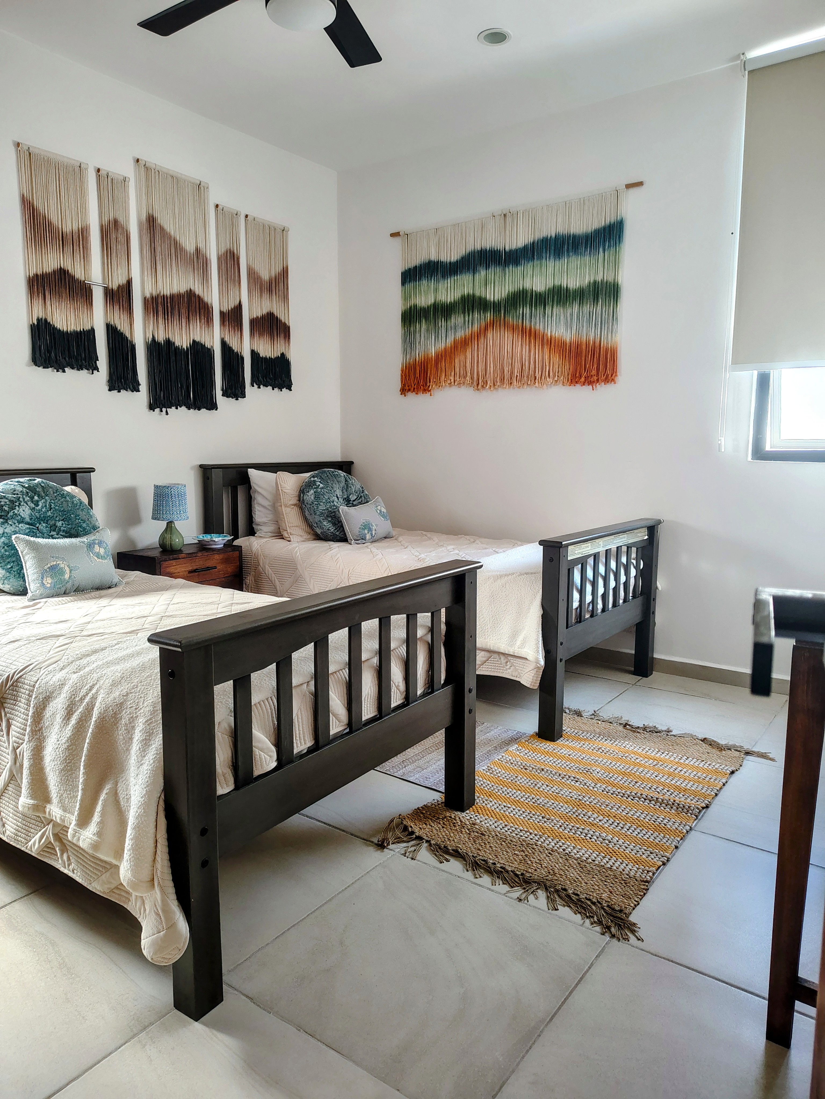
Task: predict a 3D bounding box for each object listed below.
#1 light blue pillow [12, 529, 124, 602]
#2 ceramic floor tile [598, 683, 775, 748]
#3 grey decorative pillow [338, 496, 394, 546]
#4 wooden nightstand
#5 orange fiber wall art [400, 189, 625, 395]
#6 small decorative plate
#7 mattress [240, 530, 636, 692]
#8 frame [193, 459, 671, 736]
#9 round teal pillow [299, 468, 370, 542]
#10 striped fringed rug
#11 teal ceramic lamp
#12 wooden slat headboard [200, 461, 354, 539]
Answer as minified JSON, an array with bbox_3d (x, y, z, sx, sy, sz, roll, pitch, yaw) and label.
[{"bbox_3d":[-1.132,0.042,2.528,0.100,0.215,0.335,-19,-5,37],"label":"light blue pillow"},{"bbox_3d":[1.085,0.679,3.066,0.600,0.010,0.600,6,10,36],"label":"ceramic floor tile"},{"bbox_3d":[-0.238,-0.152,3.990,0.101,0.226,0.352,-25,-9,36],"label":"grey decorative pillow"},{"bbox_3d":[-1.101,0.303,3.678,0.296,0.610,0.502,6,10,36],"label":"wooden nightstand"},{"bbox_3d":[0.447,-1.274,3.944,1.302,0.900,0.030,6,10,36],"label":"orange fiber wall art"},{"bbox_3d":[-0.966,-0.037,3.713,0.191,0.055,0.191,6,10,36],"label":"small decorative plate"},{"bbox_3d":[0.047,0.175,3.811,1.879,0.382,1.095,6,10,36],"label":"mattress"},{"bbox_3d":[0.035,0.083,3.740,2.025,0.978,1.110,6,10,36],"label":"frame"},{"bbox_3d":[-0.396,-0.227,3.976,0.422,0.422,0.151,-7,-18,-42],"label":"round teal pillow"},{"bbox_3d":[0.565,0.756,2.414,0.714,0.013,1.290,6,10,36],"label":"striped fringed rug"},{"bbox_3d":[-1.154,-0.152,3.605,0.176,0.311,0.176,6,10,36],"label":"teal ceramic lamp"},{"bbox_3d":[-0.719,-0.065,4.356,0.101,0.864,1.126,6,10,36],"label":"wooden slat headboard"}]

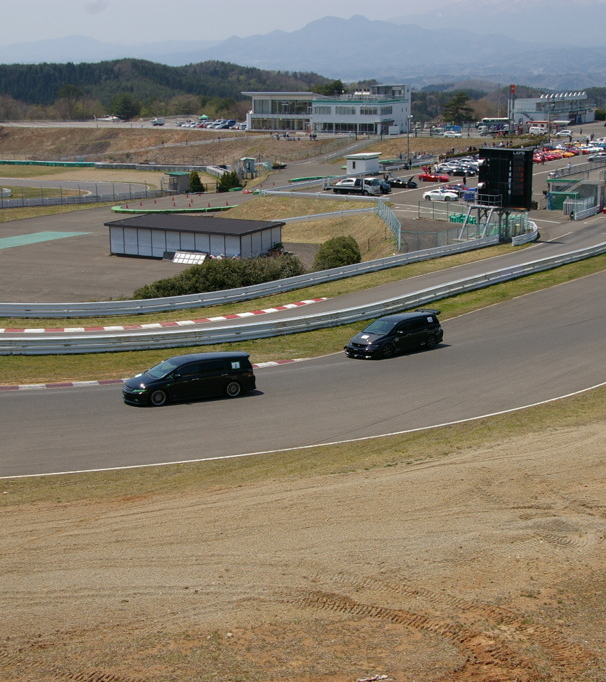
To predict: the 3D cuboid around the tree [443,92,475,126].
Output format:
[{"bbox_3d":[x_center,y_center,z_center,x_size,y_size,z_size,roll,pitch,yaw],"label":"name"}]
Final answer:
[{"bbox_3d":[42.745,-63.114,308.868,9.300,9.300,8.500,-1,14,0],"label":"tree"}]

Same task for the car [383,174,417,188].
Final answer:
[{"bbox_3d":[13.486,-21.660,154.842,4.400,1.300,1.850,4,15,17],"label":"car"}]

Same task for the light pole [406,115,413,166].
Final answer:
[{"bbox_3d":[18.129,-34.347,193.953,1.300,8.600,0.500,-5,15,-16],"label":"light pole"}]

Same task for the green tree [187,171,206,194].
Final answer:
[{"bbox_3d":[-14.928,-22.396,159.647,2.200,2.900,2.200,-1,14,0],"label":"green tree"}]

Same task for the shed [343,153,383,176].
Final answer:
[{"bbox_3d":[9.531,-28.290,180.598,3.800,3.300,5.200,6,15,24],"label":"shed"}]

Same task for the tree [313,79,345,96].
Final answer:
[{"bbox_3d":[7.218,-68.172,323.417,10.500,13.000,10.000,-1,14,0],"label":"tree"}]

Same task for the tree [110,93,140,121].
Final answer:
[{"bbox_3d":[-61.262,-80.097,388.831,9.800,9.600,9.500,-1,14,0],"label":"tree"}]

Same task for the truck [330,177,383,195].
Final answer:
[{"bbox_3d":[6.472,-20.295,147.214,6.900,2.350,2.100,6,15,24],"label":"truck"}]

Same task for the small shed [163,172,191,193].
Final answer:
[{"bbox_3d":[-17.600,-22.278,159.659,2.600,2.800,2.600,11,18,39],"label":"small shed"}]

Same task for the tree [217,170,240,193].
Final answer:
[{"bbox_3d":[-10.356,-22.495,159.647,3.100,2.900,2.700,-1,14,0],"label":"tree"}]

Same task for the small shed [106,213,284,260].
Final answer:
[{"bbox_3d":[-11.162,-10.601,118.220,16.821,3.062,8.455,7,16,28],"label":"small shed"}]

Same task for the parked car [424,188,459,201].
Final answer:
[{"bbox_3d":[16.920,-17.977,139.344,4.350,1.280,1.780,3,15,14],"label":"parked car"}]

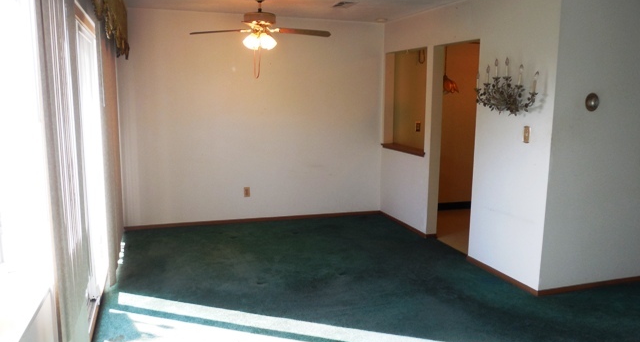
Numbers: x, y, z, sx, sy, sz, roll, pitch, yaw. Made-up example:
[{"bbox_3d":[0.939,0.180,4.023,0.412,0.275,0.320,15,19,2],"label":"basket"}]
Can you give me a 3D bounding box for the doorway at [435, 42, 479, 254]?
[{"bbox_3d":[1.361,-0.223,4.836,0.120,2.064,0.743,-2,9,-19],"label":"doorway"}]

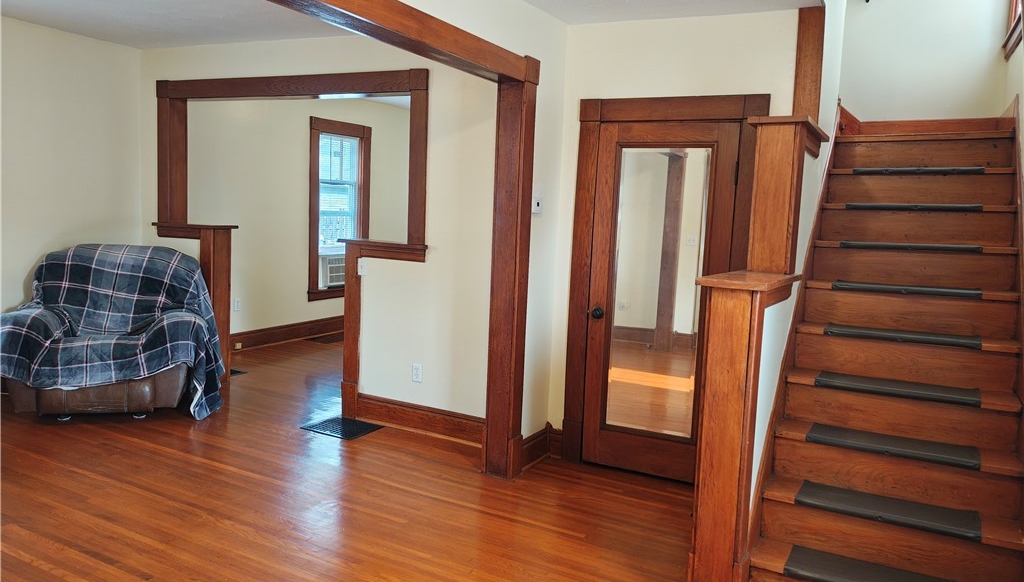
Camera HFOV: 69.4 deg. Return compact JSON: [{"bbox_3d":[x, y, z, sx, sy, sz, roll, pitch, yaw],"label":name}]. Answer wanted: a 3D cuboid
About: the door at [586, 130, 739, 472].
[{"bbox_3d":[0.817,0.058,4.153,0.780,1.994,0.047,5,7,27],"label":"door"}]

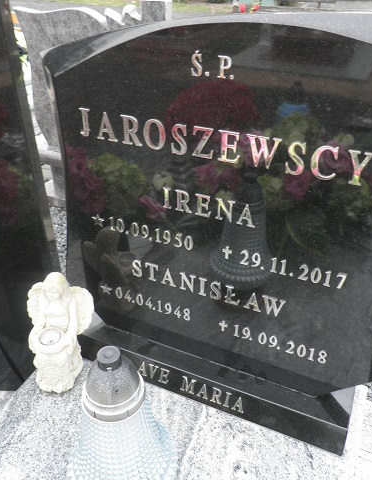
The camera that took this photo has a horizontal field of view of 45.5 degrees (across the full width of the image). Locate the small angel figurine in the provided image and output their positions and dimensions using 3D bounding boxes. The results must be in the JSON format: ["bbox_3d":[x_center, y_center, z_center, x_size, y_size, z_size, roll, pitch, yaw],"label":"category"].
[{"bbox_3d":[-0.256,0.189,0.880,0.136,0.276,0.127,0,34,0],"label":"small angel figurine"}]

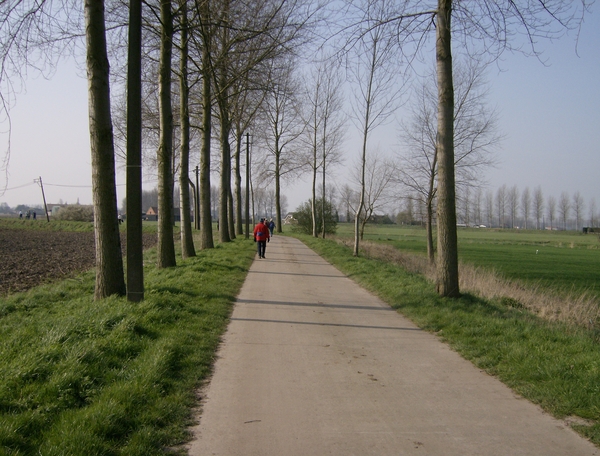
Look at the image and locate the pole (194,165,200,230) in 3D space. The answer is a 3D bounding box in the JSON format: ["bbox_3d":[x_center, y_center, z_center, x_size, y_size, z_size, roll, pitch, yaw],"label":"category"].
[{"bbox_3d":[-12.261,-3.648,75.000,0.700,7.900,0.300,0,1,-9],"label":"pole"}]

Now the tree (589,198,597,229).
[{"bbox_3d":[149.282,-7.400,320.000,4.200,15.600,4.200,0,1,-3],"label":"tree"}]

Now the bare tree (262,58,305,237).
[{"bbox_3d":[-1.926,-9.079,69.000,5.000,19.100,5.000,0,1,-3],"label":"bare tree"}]

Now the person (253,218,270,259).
[{"bbox_3d":[-1.594,0.453,26.300,0.640,1.690,0.450,0,1,-3],"label":"person"}]

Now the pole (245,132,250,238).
[{"bbox_3d":[-4.004,-3.223,48.000,0.520,8.100,0.300,0,1,-3],"label":"pole"}]

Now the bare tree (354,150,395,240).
[{"bbox_3d":[6.297,-2.747,53.000,3.500,7.600,3.400,0,1,-3],"label":"bare tree"}]

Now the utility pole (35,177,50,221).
[{"bbox_3d":[-44.268,-4.823,108.000,1.100,7.900,0.400,-11,1,-16],"label":"utility pole"}]

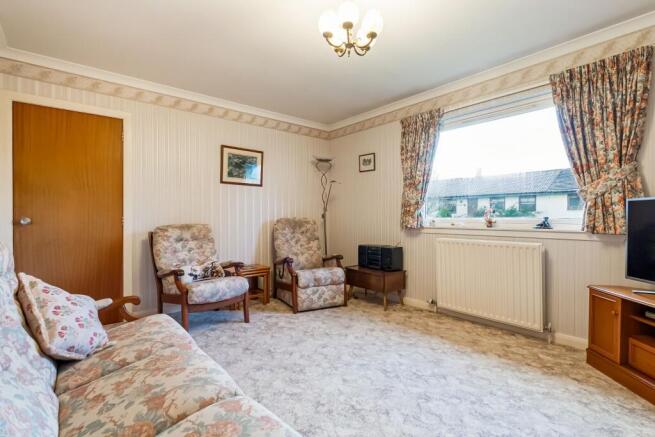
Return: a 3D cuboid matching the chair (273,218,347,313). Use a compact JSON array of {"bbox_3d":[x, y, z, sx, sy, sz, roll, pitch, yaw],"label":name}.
[{"bbox_3d":[-0.245,0.515,3.630,0.660,1.030,0.780,0,0,-29],"label":"chair"}]

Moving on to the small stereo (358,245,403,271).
[{"bbox_3d":[0.645,0.475,3.575,0.230,0.260,0.500,0,0,-42],"label":"small stereo"}]

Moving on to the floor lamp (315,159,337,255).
[{"bbox_3d":[-0.035,0.100,4.020,0.290,1.850,0.290,0,0,-30],"label":"floor lamp"}]

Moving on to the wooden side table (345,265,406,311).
[{"bbox_3d":[0.585,0.815,3.560,0.340,0.430,0.610,0,0,-42],"label":"wooden side table"}]

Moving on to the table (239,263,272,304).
[{"bbox_3d":[-0.955,0.815,3.490,0.460,0.430,0.310,0,0,-36],"label":"table"}]

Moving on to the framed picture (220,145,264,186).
[{"bbox_3d":[-1.012,-0.620,3.515,0.520,0.435,0.025,0,0,-38],"label":"framed picture"}]

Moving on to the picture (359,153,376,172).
[{"bbox_3d":[0.505,-0.712,3.745,0.020,0.215,0.250,0,0,-44],"label":"picture"}]

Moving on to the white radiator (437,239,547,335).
[{"bbox_3d":[1.485,0.572,2.740,0.090,0.715,0.900,0,0,-44],"label":"white radiator"}]

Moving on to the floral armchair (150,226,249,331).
[{"bbox_3d":[-1.290,0.545,2.935,0.670,0.970,0.760,0,0,-41],"label":"floral armchair"}]

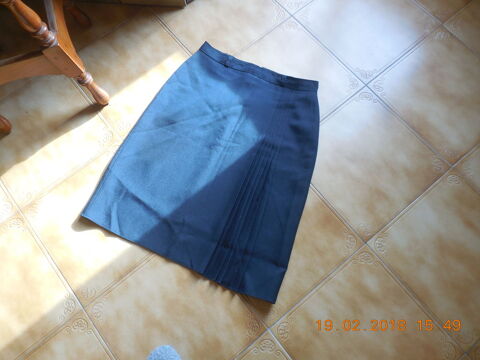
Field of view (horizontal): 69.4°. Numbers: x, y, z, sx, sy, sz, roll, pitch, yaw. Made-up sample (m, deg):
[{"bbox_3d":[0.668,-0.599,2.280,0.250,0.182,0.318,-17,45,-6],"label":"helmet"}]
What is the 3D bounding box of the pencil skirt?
[{"bbox_3d":[-0.052,-0.079,0.965,0.549,0.035,0.640,20,75,7],"label":"pencil skirt"}]

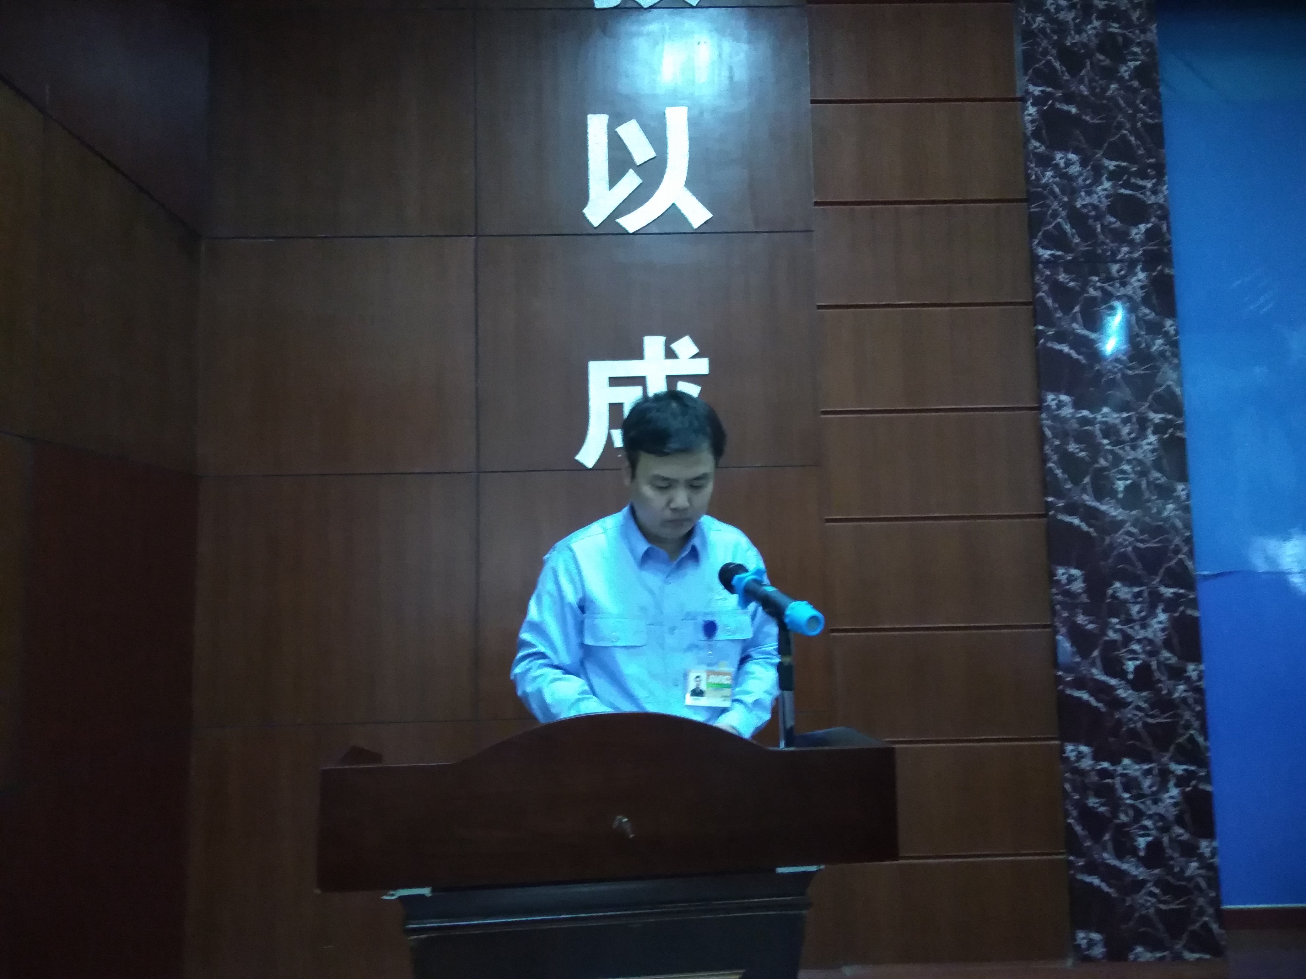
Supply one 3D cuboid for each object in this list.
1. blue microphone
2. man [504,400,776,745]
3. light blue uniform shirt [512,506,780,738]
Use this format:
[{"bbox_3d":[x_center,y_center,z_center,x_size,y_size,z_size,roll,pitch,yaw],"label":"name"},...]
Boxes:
[{"bbox_3d":[0.169,0.160,1.585,0.070,0.070,0.240,3,13,-33],"label":"blue microphone"},{"bbox_3d":[-0.033,0.655,1.814,0.500,1.680,0.440,0,-6,-13],"label":"man"},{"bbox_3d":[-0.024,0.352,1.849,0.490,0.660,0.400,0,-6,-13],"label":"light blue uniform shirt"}]

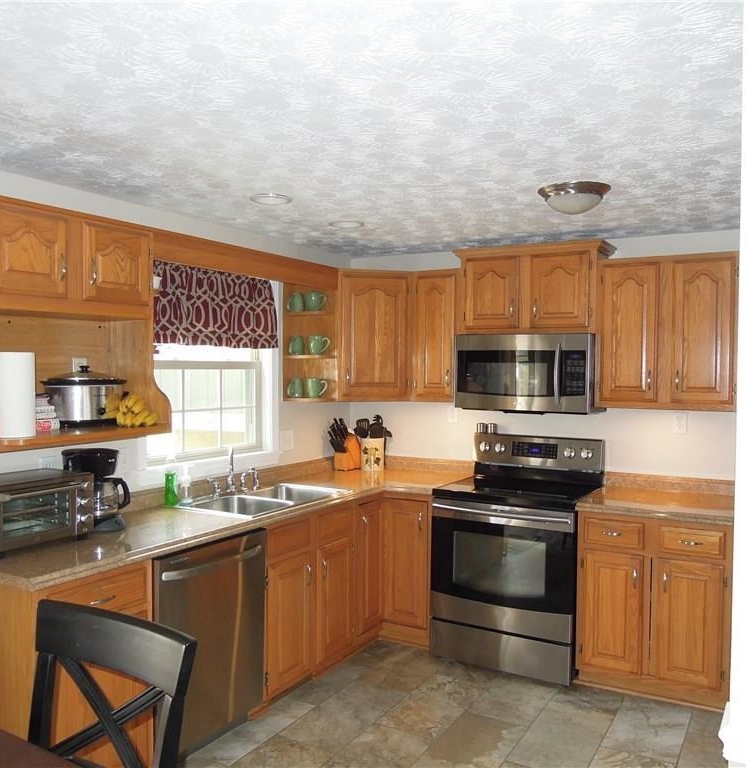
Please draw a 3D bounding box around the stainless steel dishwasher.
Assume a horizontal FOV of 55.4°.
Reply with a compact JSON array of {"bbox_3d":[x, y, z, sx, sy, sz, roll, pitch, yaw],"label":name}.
[{"bbox_3d":[-0.871,1.043,2.948,0.610,0.845,0.610,1,2,30],"label":"stainless steel dishwasher"}]

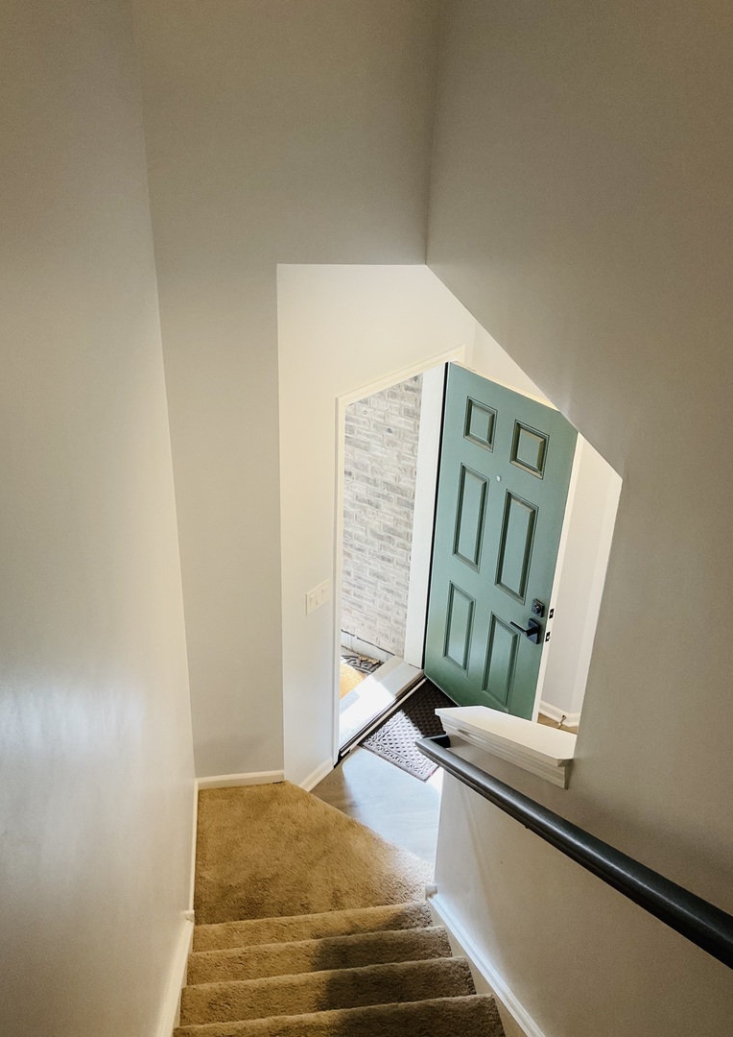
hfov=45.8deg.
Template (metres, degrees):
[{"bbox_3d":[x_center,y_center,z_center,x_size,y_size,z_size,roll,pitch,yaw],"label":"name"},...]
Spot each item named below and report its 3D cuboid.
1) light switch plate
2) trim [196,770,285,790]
[{"bbox_3d":[-0.223,0.372,4.075,0.009,0.114,0.165,21,33,31],"label":"light switch plate"},{"bbox_3d":[-0.622,1.295,4.298,0.429,0.075,0.015,-2,28,-8],"label":"trim"}]

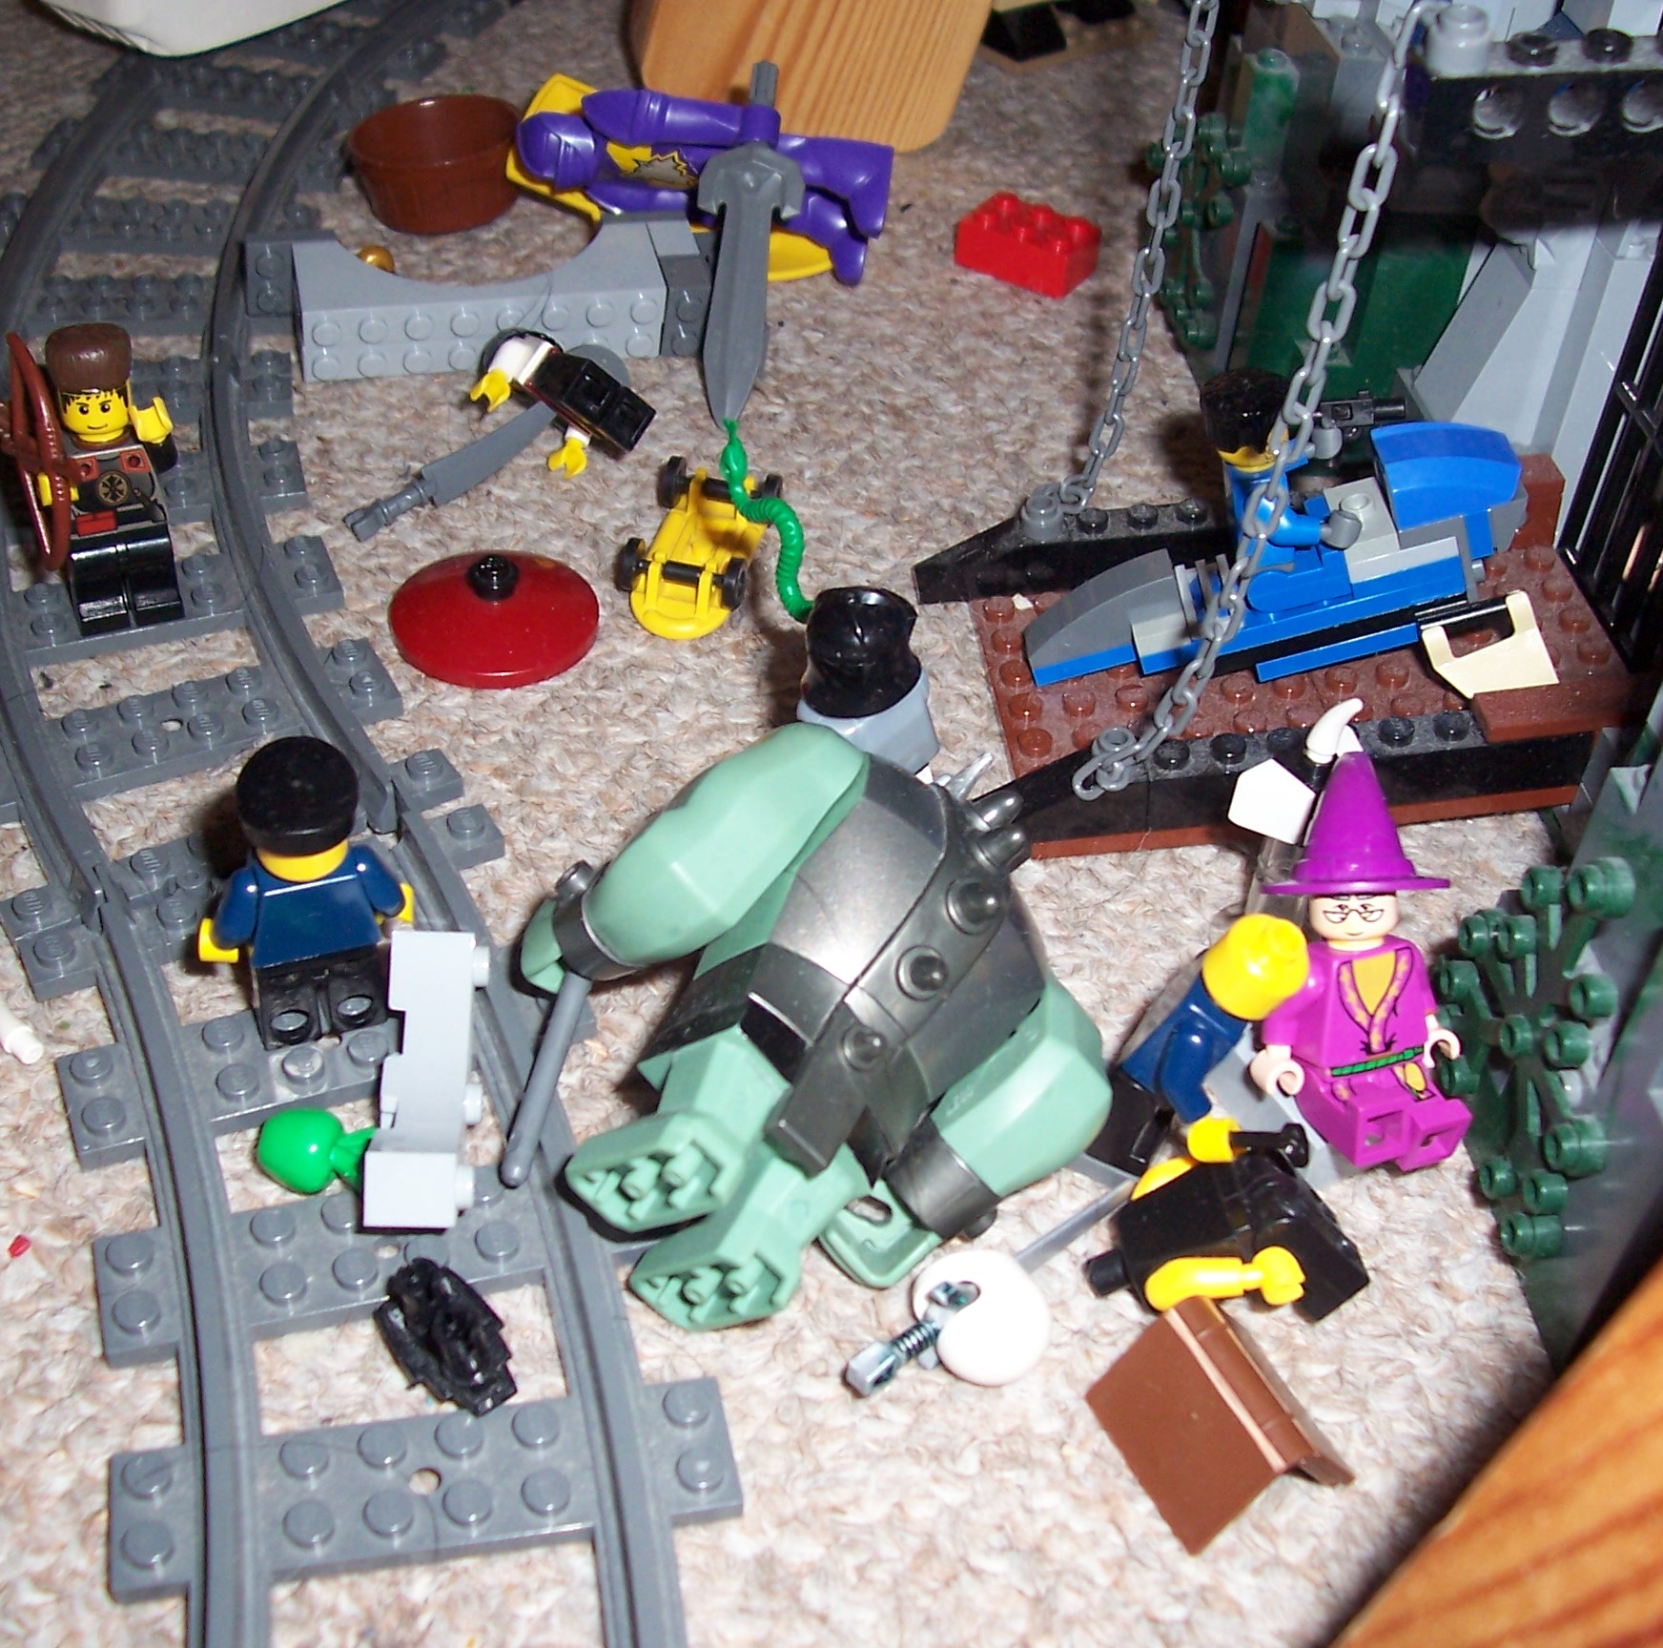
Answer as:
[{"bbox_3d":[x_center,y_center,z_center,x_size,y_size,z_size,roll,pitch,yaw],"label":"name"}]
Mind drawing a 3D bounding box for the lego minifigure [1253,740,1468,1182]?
[{"bbox_3d":[0.063,0.016,0.259,0.025,0.047,0.024,-10,20,-15],"label":"lego minifigure"}]

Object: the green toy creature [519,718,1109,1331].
[{"bbox_3d":[0.000,0.023,0.249,0.055,0.048,0.063,44,49,-16],"label":"green toy creature"}]

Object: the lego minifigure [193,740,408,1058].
[{"bbox_3d":[-0.063,0.008,0.259,0.026,0.043,0.015,-10,45,-18],"label":"lego minifigure"}]

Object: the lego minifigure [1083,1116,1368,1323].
[{"bbox_3d":[0.046,0.046,0.248,0.031,0.019,0.022,-27,16,15],"label":"lego minifigure"}]

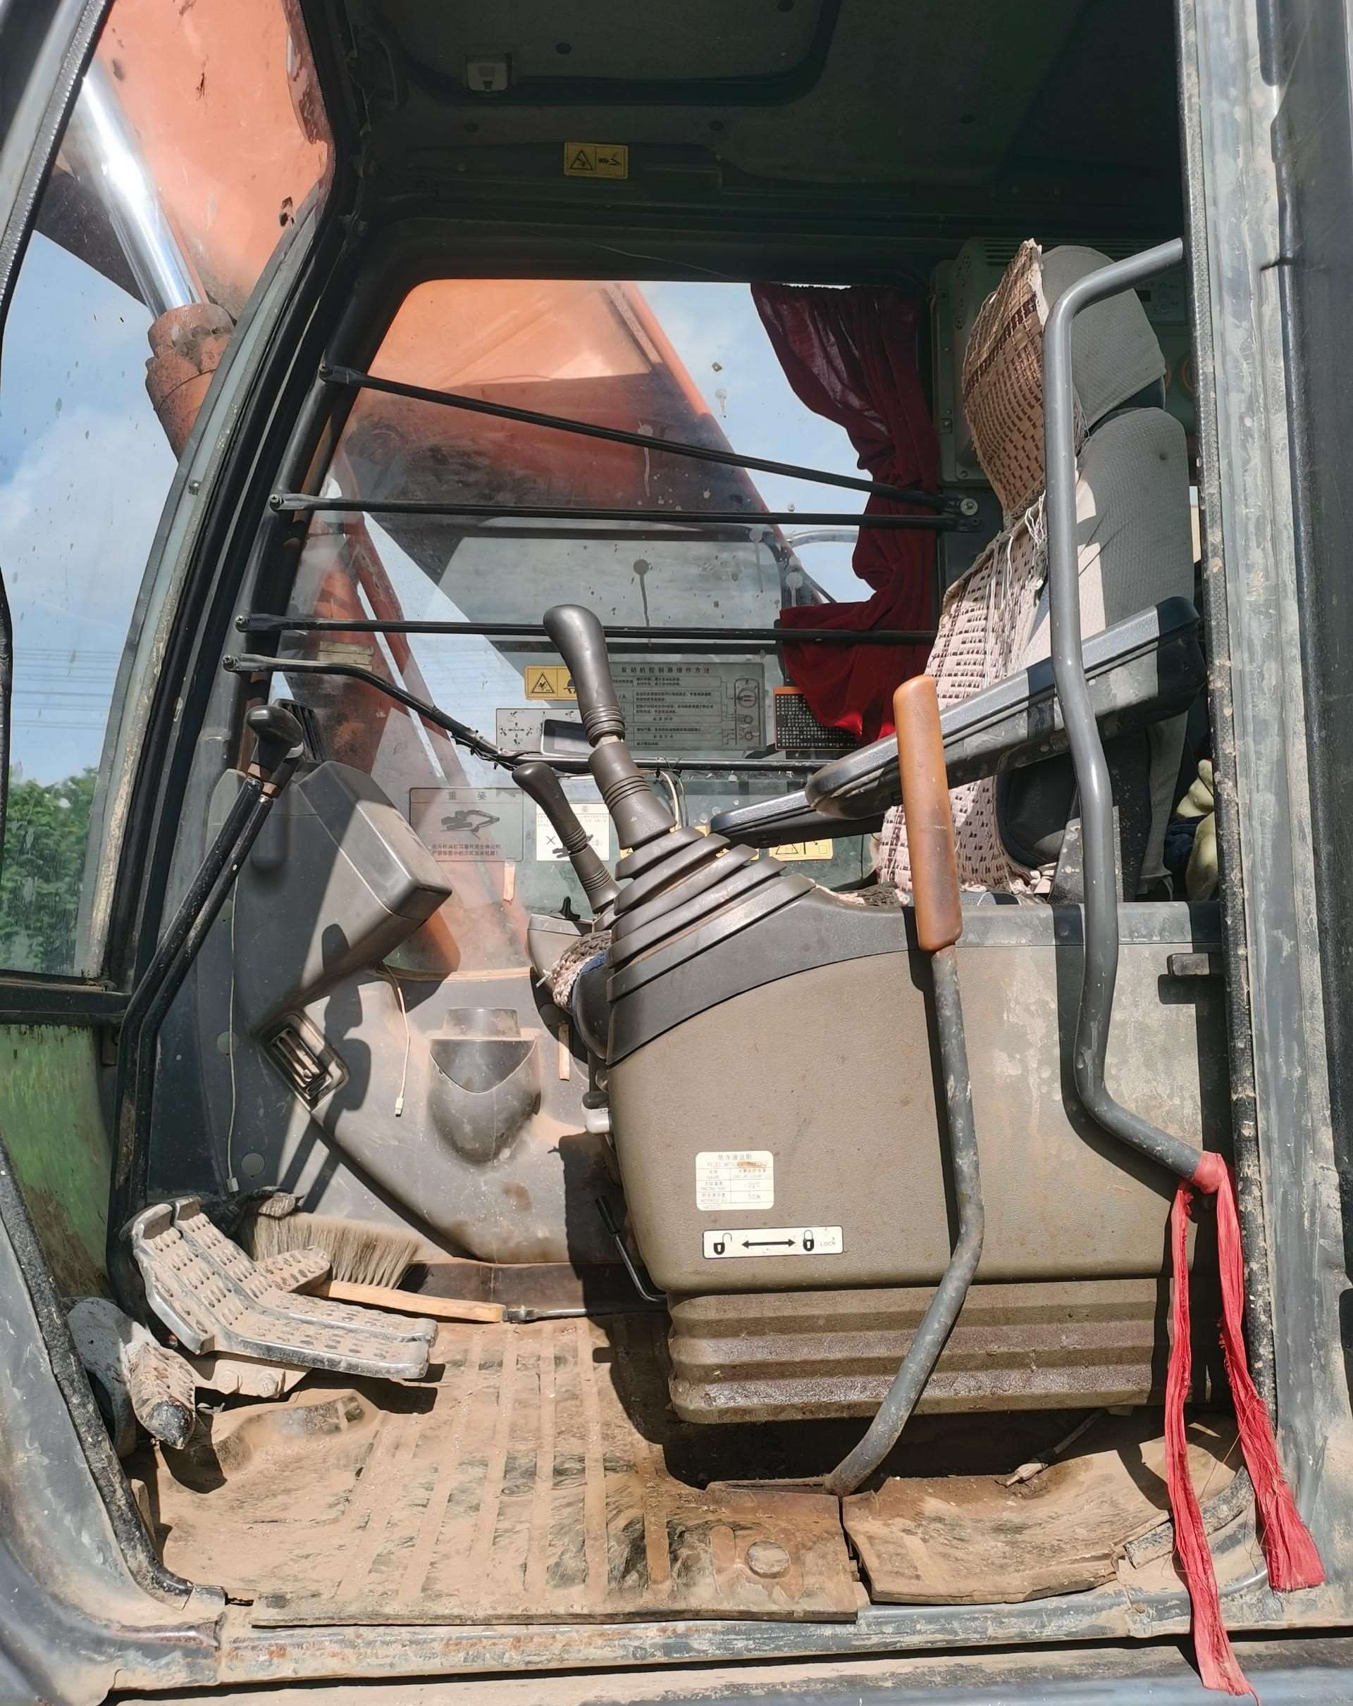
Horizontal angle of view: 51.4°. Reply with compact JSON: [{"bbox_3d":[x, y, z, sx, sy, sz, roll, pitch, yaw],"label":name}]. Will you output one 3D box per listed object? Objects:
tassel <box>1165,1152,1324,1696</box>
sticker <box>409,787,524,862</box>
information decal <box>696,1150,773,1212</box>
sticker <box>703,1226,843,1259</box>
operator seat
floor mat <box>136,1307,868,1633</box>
[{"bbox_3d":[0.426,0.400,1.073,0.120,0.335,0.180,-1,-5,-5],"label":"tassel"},{"bbox_3d":[-0.305,-0.041,2.053,0.167,0.104,0.002,-1,-5,-5],"label":"sticker"},{"bbox_3d":[0.052,0.288,1.238,0.068,0.052,0.002,-1,-5,-5],"label":"information decal"},{"bbox_3d":[0.086,0.342,1.237,0.122,0.025,0.002,-1,-5,-5],"label":"sticker"},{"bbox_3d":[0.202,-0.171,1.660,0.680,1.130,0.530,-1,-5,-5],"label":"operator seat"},{"bbox_3d":[-0.203,0.546,1.378,0.580,0.045,0.880,-1,-5,-5],"label":"floor mat"}]

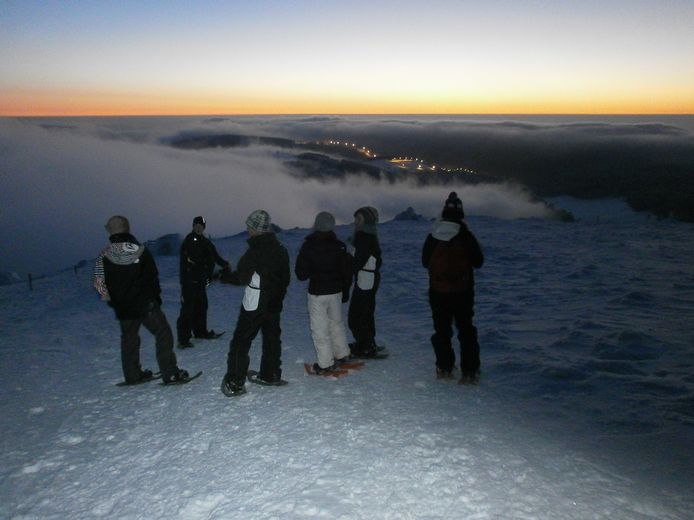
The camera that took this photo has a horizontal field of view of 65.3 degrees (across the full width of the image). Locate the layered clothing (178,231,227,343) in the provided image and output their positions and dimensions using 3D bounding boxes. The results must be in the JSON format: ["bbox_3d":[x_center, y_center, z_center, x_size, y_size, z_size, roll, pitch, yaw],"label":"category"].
[{"bbox_3d":[-1.955,0.325,7.319,0.680,1.500,0.480,-9,18,-31],"label":"layered clothing"}]

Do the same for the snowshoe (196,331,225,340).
[{"bbox_3d":[-1.973,1.067,7.627,0.550,0.110,0.200,1,3,12],"label":"snowshoe"}]

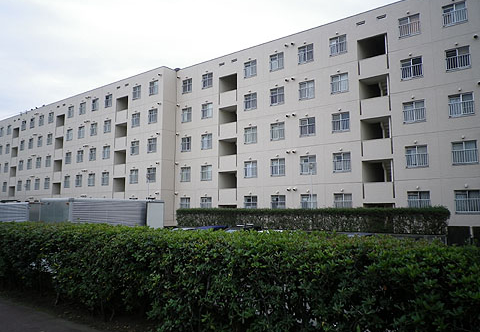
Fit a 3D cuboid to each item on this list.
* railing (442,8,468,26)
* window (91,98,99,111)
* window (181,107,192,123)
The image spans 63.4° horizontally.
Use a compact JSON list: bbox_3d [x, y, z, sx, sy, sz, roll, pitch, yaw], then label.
[{"bbox_3d":[12.326,-8.516,22.244,1.242,0.835,0.100,-5,-8,37],"label":"railing"},{"bbox_3d":[-15.894,-6.708,42.547,1.172,1.287,0.150,-5,-8,37],"label":"window"},{"bbox_3d":[-4.730,-4.530,34.471,1.179,1.227,0.150,-5,-8,37],"label":"window"}]

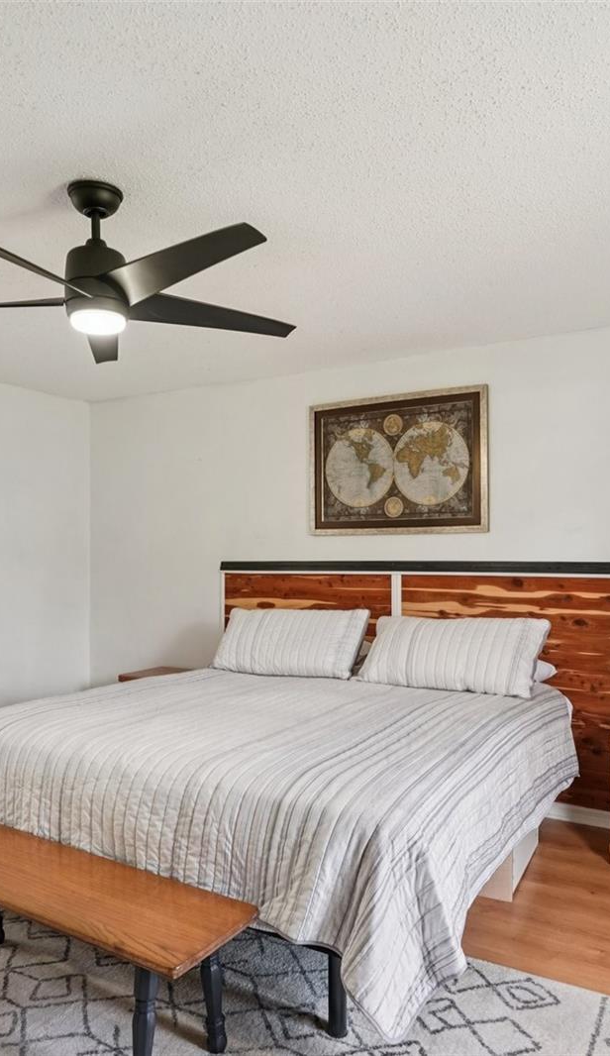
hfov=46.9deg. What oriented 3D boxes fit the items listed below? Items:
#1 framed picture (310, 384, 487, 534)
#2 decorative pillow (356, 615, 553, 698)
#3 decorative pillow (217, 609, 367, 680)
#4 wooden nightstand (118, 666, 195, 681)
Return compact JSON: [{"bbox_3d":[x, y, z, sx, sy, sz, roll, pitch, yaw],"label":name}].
[{"bbox_3d":[0.501,-0.351,3.969,1.078,0.775,0.035,-1,-2,30],"label":"framed picture"},{"bbox_3d":[0.709,0.617,3.418,0.860,0.150,0.440,-1,43,30],"label":"decorative pillow"},{"bbox_3d":[-0.080,0.639,3.882,0.860,0.150,0.440,-1,43,30],"label":"decorative pillow"},{"bbox_3d":[-0.863,1.214,4.512,0.560,0.543,0.390,-1,-2,30],"label":"wooden nightstand"}]

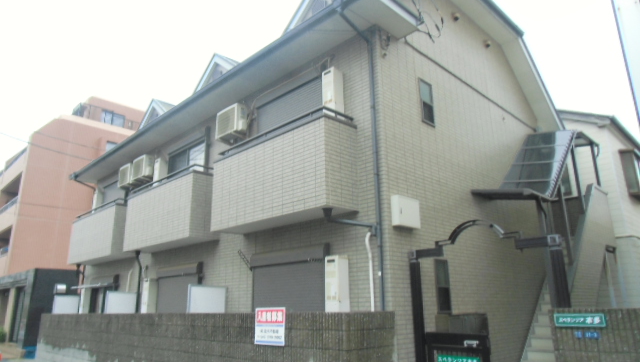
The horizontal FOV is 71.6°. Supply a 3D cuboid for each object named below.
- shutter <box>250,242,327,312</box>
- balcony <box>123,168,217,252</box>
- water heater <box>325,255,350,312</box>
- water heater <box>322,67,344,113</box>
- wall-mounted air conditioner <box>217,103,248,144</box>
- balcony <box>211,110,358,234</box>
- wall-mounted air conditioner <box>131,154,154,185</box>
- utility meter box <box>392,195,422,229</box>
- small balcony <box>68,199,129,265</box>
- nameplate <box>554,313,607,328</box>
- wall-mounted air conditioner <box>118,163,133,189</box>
[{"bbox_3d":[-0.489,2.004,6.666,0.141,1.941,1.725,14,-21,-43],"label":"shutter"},{"bbox_3d":[-3.223,0.709,9.515,0.668,1.379,3.058,14,-21,-43],"label":"balcony"},{"bbox_3d":[0.225,1.441,6.020,0.200,0.817,0.244,14,-21,-43],"label":"water heater"},{"bbox_3d":[0.194,-1.304,6.790,0.200,0.806,0.252,14,-21,-43],"label":"water heater"},{"bbox_3d":[-1.701,-1.098,8.552,0.255,0.562,0.696,14,-21,-43],"label":"wall-mounted air conditioner"},{"bbox_3d":[-0.677,-0.015,7.018,0.668,1.379,2.790,14,-21,-43],"label":"balcony"},{"bbox_3d":[-4.491,-0.293,11.285,0.255,0.562,0.731,14,-21,-43],"label":"wall-mounted air conditioner"},{"bbox_3d":[1.174,0.440,6.038,0.464,0.401,0.130,14,-21,-43],"label":"utility meter box"},{"bbox_3d":[-5.969,1.502,12.206,0.668,1.372,3.301,14,-21,-43],"label":"small balcony"},{"bbox_3d":[2.555,1.369,4.353,0.430,0.122,0.025,-12,-19,36],"label":"nameplate"},{"bbox_3d":[-5.116,-0.111,11.897,0.255,0.554,0.688,14,-21,-43],"label":"wall-mounted air conditioner"}]

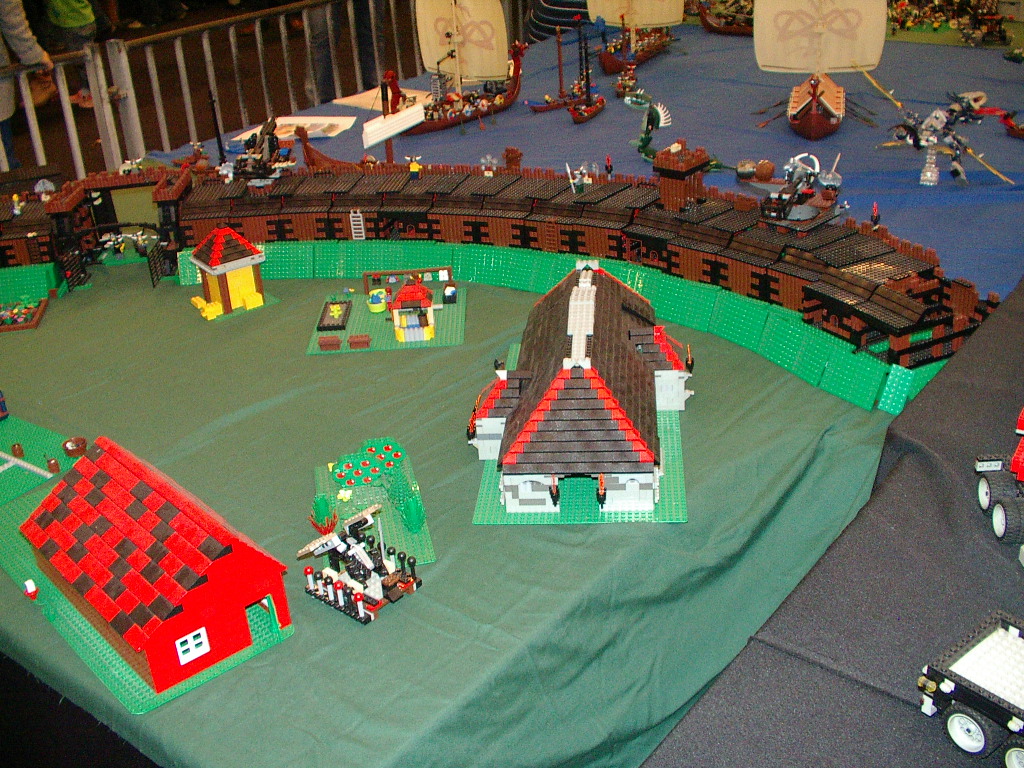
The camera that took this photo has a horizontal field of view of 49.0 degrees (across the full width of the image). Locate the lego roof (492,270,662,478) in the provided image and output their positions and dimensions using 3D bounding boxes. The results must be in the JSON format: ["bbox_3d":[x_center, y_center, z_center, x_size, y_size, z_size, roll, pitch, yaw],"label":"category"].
[{"bbox_3d":[0.098,-0.051,1.509,0.192,0.099,0.502,-1,27,6],"label":"lego roof"}]

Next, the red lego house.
[{"bbox_3d":[-0.407,0.178,1.244,0.176,0.131,0.316,-25,33,-36],"label":"red lego house"}]

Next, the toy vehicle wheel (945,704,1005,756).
[{"bbox_3d":[0.344,0.253,0.834,0.026,0.043,0.043,-21,31,-31],"label":"toy vehicle wheel"}]

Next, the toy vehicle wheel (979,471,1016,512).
[{"bbox_3d":[0.480,0.108,1.114,0.026,0.043,0.043,-2,26,3],"label":"toy vehicle wheel"}]

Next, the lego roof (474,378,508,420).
[{"bbox_3d":[-0.019,0.011,1.466,0.048,0.039,0.080,-1,27,6],"label":"lego roof"}]

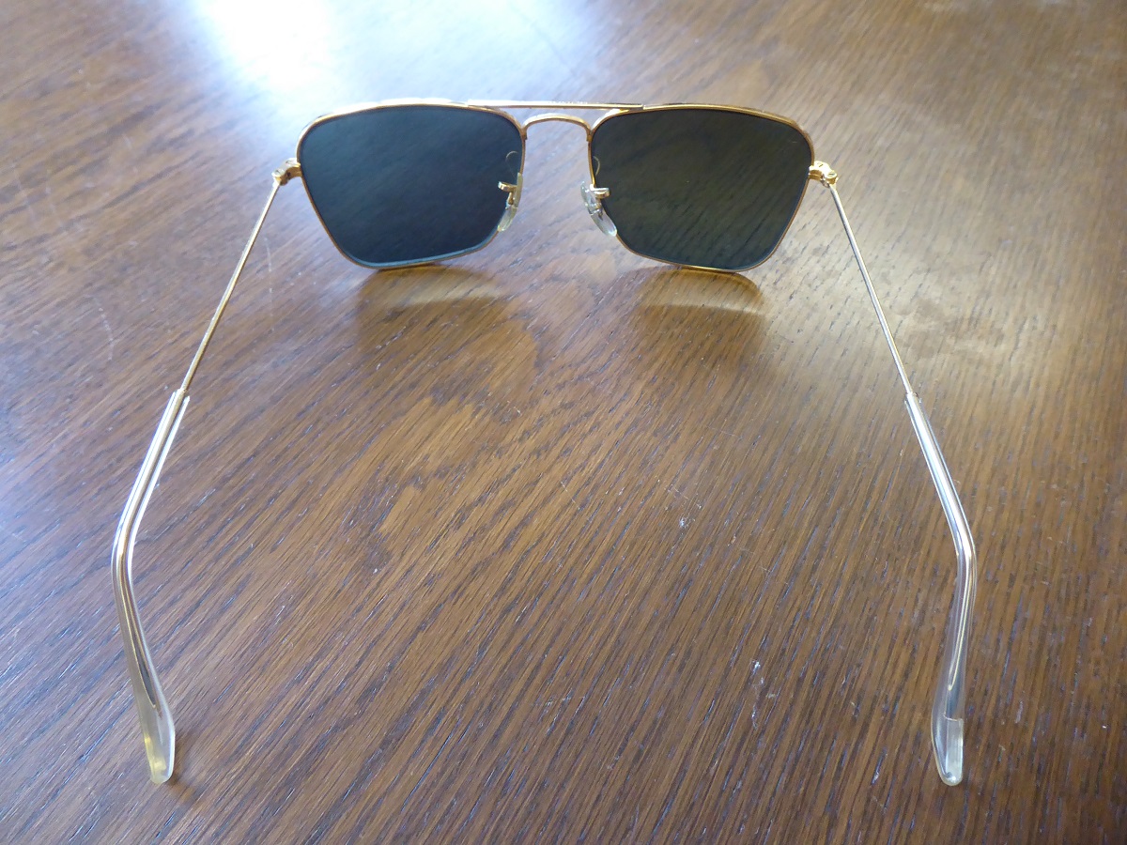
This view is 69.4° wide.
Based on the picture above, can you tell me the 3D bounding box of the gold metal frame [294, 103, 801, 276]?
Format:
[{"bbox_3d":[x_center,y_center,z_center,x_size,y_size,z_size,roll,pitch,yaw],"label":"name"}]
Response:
[{"bbox_3d":[-0.003,-0.057,0.203,0.128,0.044,0.015,1,36,0],"label":"gold metal frame"}]

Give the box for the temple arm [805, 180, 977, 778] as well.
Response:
[{"bbox_3d":[0.063,-0.002,0.164,0.009,0.031,0.136,1,50,0],"label":"temple arm"}]

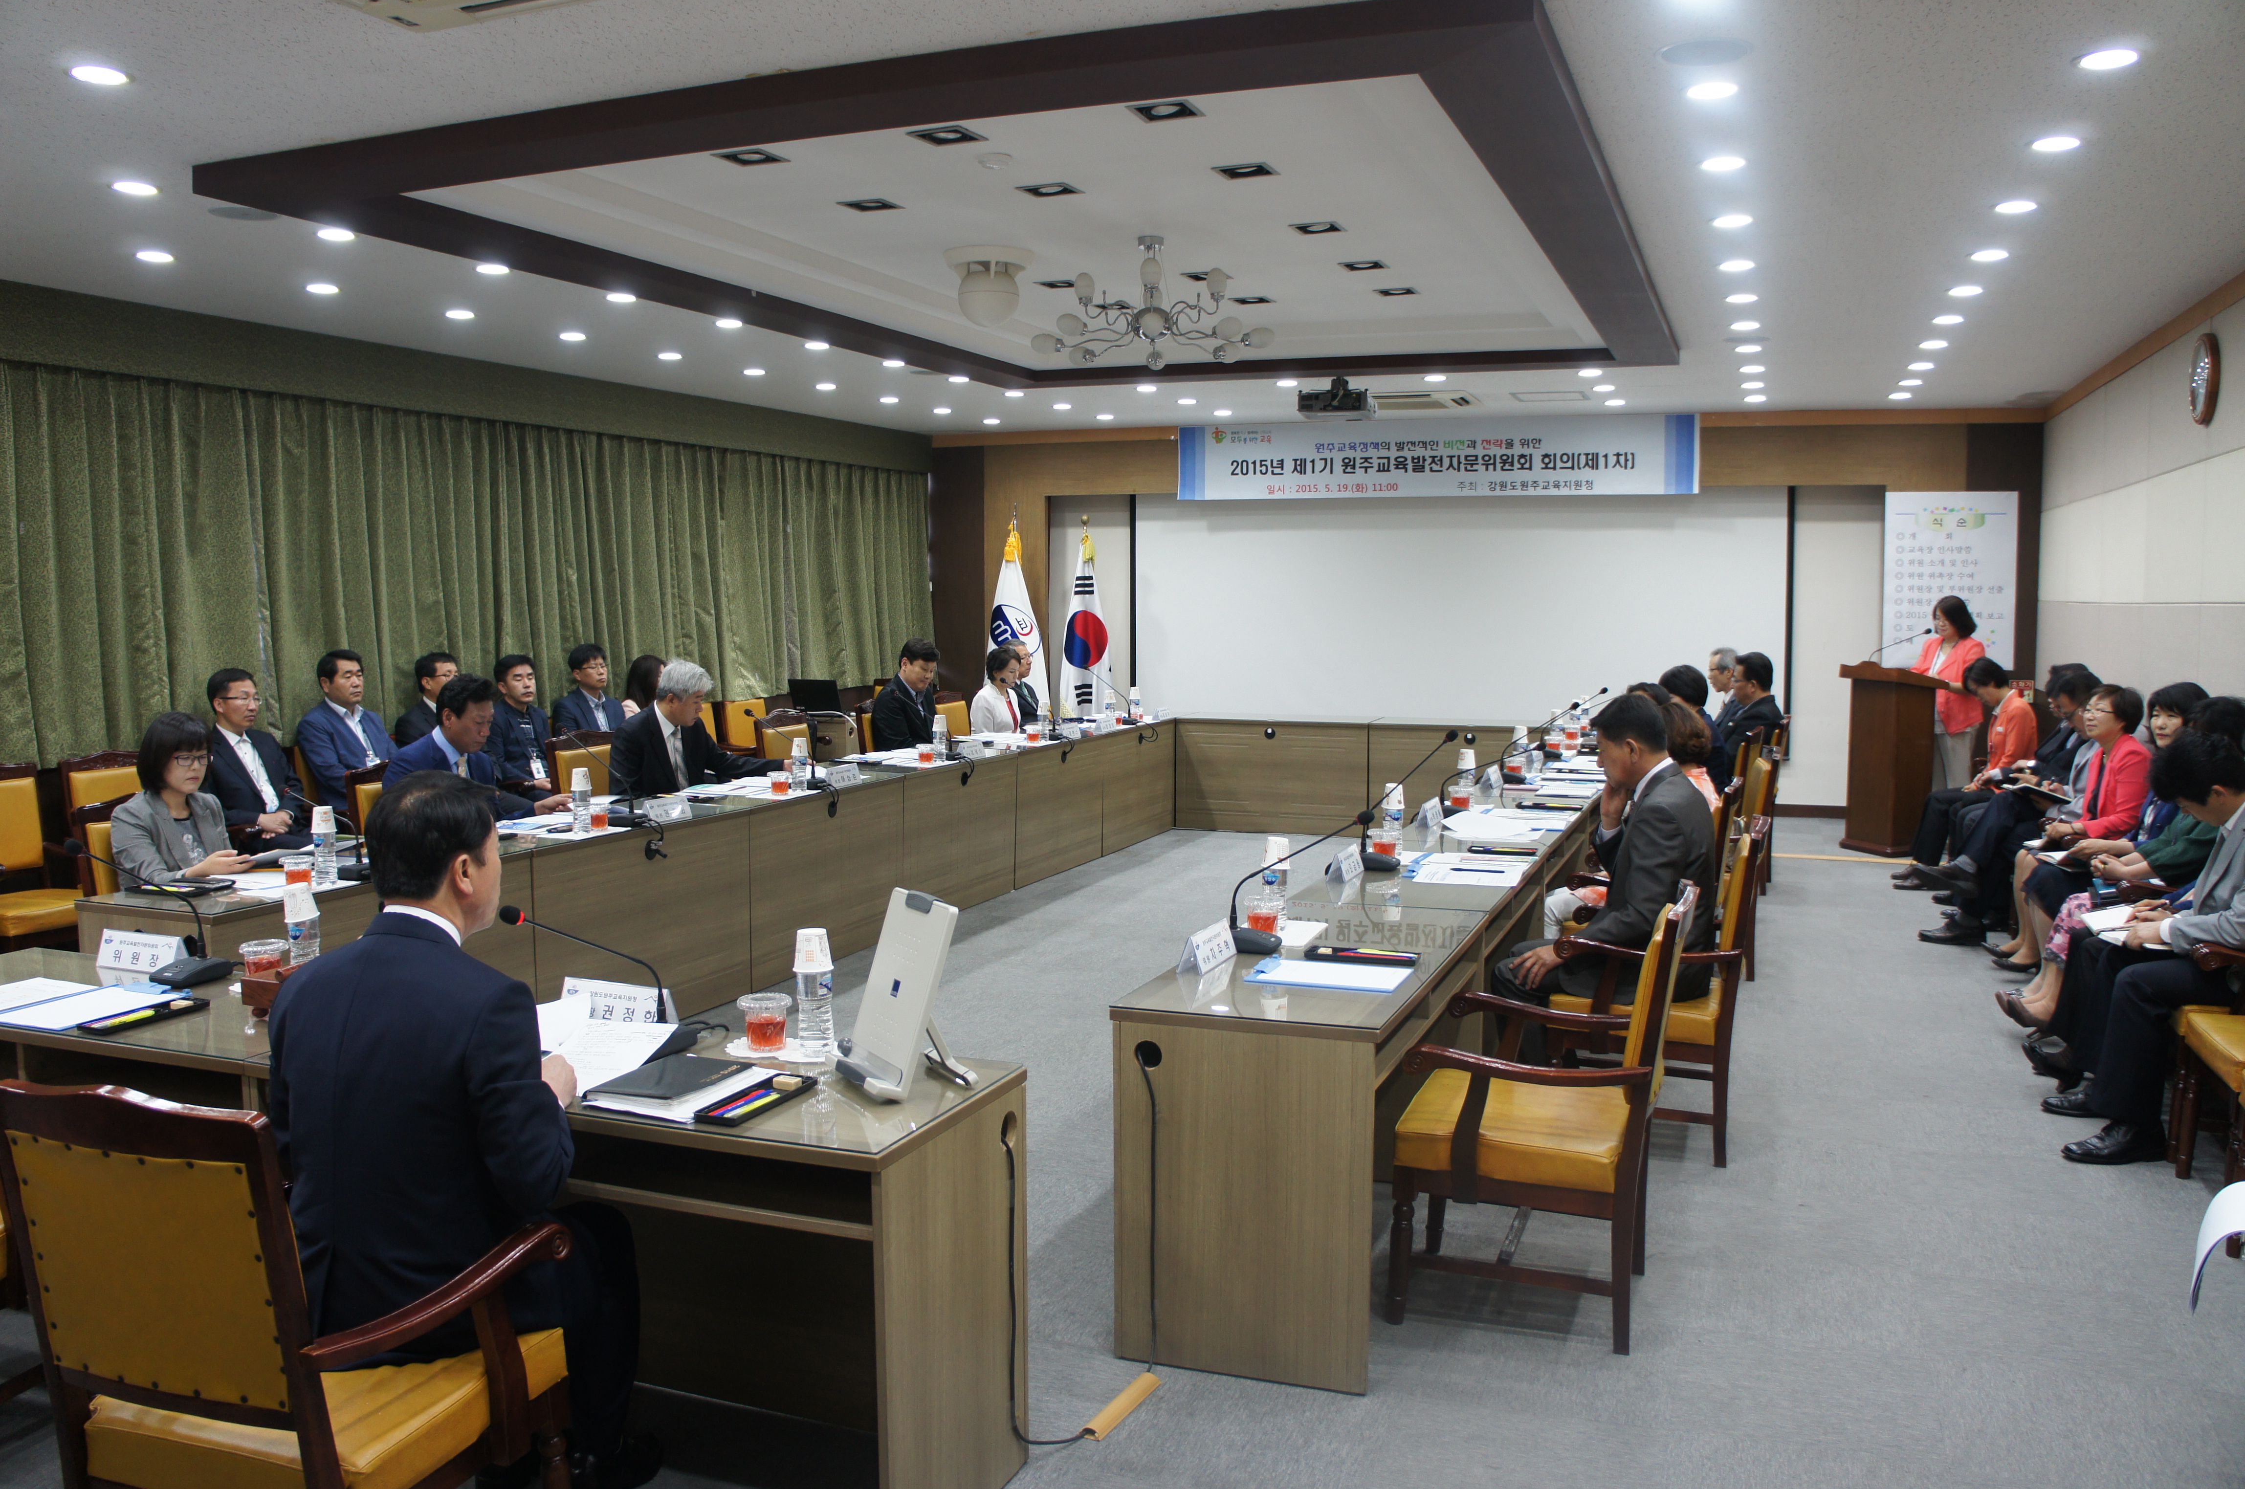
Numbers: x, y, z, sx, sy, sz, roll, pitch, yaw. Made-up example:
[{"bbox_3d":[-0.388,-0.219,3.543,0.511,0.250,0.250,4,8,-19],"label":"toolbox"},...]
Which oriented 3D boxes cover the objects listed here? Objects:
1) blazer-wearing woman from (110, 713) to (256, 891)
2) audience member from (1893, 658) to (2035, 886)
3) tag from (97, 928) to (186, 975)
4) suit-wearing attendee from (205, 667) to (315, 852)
[{"bbox_3d":[-2.772,0.526,5.154,0.760,1.240,0.500,3,6,23],"label":"blazer-wearing woman"},{"bbox_3d":[4.656,0.154,9.241,0.760,1.250,0.500,2,6,21],"label":"audience member"},{"bbox_3d":[-2.205,0.466,3.802,0.240,0.080,0.062,2,5,21],"label":"tag"},{"bbox_3d":[-3.467,0.328,6.962,0.820,1.280,0.530,3,6,23],"label":"suit-wearing attendee"}]

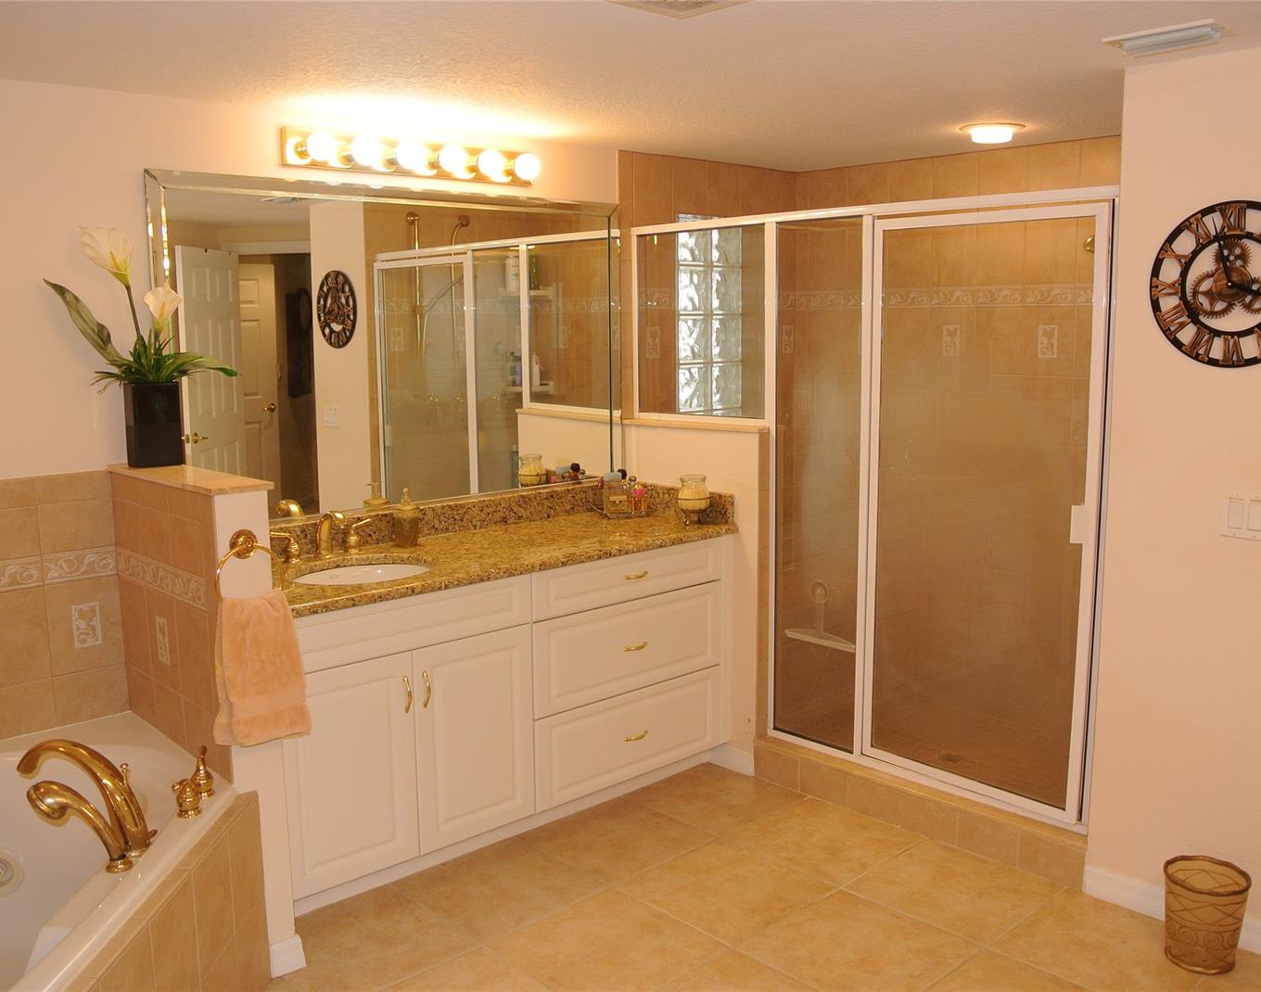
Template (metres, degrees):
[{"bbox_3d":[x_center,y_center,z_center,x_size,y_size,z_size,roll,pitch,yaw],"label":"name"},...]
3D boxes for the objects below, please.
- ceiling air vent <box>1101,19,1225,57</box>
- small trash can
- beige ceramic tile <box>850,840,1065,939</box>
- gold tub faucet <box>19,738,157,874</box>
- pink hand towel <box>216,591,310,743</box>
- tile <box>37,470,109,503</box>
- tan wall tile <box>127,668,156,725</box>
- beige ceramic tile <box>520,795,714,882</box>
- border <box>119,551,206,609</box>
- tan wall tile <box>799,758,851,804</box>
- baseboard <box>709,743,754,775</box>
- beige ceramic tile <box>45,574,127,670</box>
[{"bbox_3d":[1.298,-1.084,2.681,0.175,0.040,0.255,-9,11,-42],"label":"ceiling air vent"},{"bbox_3d":[1.445,1.060,2.808,0.199,0.220,0.199,0,7,0],"label":"small trash can"},{"bbox_3d":[0.914,1.115,3.151,0.450,0.012,0.450,-8,11,-42],"label":"beige ceramic tile"},{"bbox_3d":[-1.102,0.612,2.233,0.265,0.240,0.140,0,7,0],"label":"gold tub faucet"},{"bbox_3d":[-0.848,0.392,2.556,0.200,0.355,0.080,-8,11,-42],"label":"pink hand towel"},{"bbox_3d":[-1.504,-0.022,3.012,0.188,0.073,0.010,-8,10,-42],"label":"tile"},{"bbox_3d":[-1.355,0.553,3.079,0.010,0.138,0.197,-7,10,-43],"label":"tan wall tile"},{"bbox_3d":[-0.037,1.093,3.544,0.456,0.010,0.456,-7,10,-43],"label":"beige ceramic tile"},{"bbox_3d":[-1.214,0.210,2.877,0.010,0.078,0.620,-8,10,-42],"label":"border"},{"bbox_3d":[0.653,0.967,3.759,0.012,0.122,0.205,-8,11,-42],"label":"tan wall tile"},{"bbox_3d":[0.385,0.992,4.224,0.212,0.090,0.015,8,12,44],"label":"baseboard"},{"bbox_3d":[-1.483,0.350,3.030,0.200,0.255,0.012,-8,11,-42],"label":"beige ceramic tile"}]

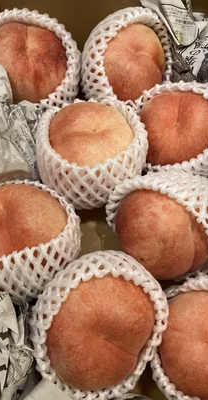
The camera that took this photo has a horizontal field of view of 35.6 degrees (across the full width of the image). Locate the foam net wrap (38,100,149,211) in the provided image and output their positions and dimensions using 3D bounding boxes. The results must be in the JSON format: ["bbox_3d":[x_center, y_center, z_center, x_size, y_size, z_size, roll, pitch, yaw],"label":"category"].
[{"bbox_3d":[-0.010,-0.037,0.306,0.099,0.078,0.099,0,65,2],"label":"foam net wrap"}]

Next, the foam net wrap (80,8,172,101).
[{"bbox_3d":[0.019,-0.146,0.343,0.090,0.080,0.090,0,89,-15],"label":"foam net wrap"}]

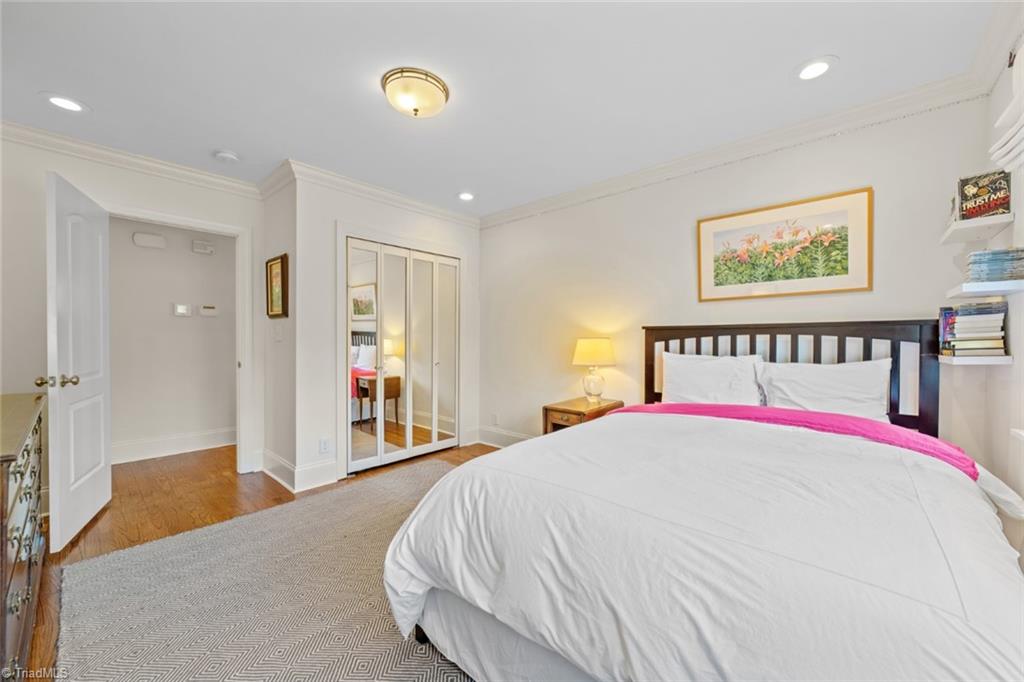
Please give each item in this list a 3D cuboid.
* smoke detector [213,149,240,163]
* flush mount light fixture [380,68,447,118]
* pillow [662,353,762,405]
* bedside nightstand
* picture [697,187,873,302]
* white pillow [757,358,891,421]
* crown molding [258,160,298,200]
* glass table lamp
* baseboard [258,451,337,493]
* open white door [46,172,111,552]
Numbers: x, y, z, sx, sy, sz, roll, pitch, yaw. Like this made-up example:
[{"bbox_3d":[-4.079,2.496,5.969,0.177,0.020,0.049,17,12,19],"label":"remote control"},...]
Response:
[{"bbox_3d":[-1.979,-1.280,2.762,0.148,0.040,0.148,0,0,42],"label":"smoke detector"},{"bbox_3d":[-0.494,-1.231,2.048,0.340,0.138,0.340,0,0,0],"label":"flush mount light fixture"},{"bbox_3d":[1.312,0.305,2.658,0.610,0.420,0.160,0,-14,42],"label":"pillow"},{"bbox_3d":[0.574,0.808,3.026,0.390,0.655,0.600,0,0,42],"label":"bedside nightstand"},{"bbox_3d":[1.686,-0.568,2.551,0.925,0.582,0.030,0,0,42],"label":"picture"},{"bbox_3d":[1.748,0.306,2.268,0.610,0.420,0.160,0,-14,42],"label":"white pillow"},{"bbox_3d":[-1.897,-1.259,3.180,0.860,0.087,0.090,0,0,42],"label":"crown molding"},{"bbox_3d":[0.638,0.228,3.074,0.320,0.505,0.320,0,0,0],"label":"glass table lamp"},{"bbox_3d":[-1.796,1.041,3.355,0.760,0.194,0.325,0,0,42],"label":"baseboard"},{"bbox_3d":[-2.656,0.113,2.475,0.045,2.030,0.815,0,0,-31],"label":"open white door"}]

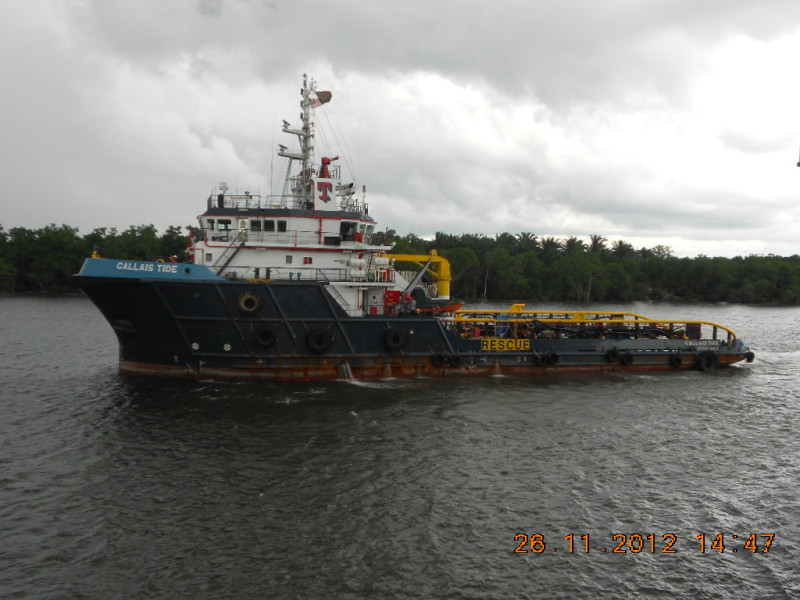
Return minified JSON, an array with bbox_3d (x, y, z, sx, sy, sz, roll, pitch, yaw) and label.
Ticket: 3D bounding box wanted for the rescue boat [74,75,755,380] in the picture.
[{"bbox_3d":[2.800,-5.630,66.360,59.300,26.400,14.600,0,3,-15],"label":"rescue boat"}]

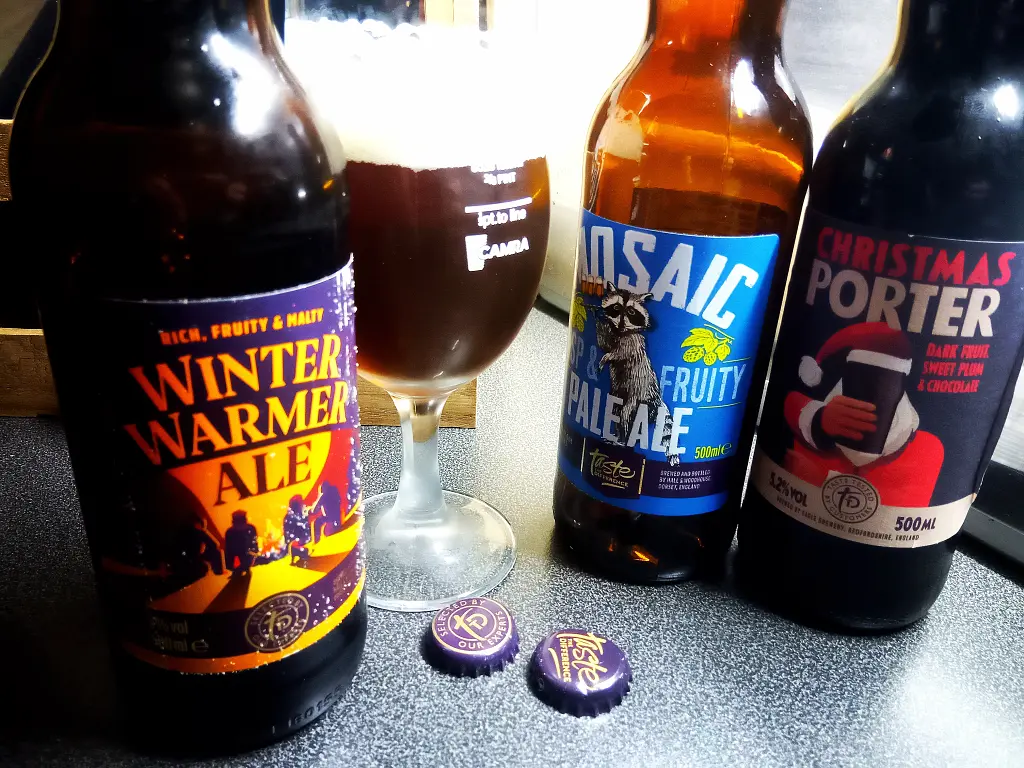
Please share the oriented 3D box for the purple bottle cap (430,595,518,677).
[{"bbox_3d":[-0.012,0.079,0.263,0.030,0.007,0.030,3,26,-1],"label":"purple bottle cap"}]

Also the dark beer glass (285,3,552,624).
[{"bbox_3d":[-0.028,-0.023,0.265,0.078,0.188,0.078,4,26,0],"label":"dark beer glass"}]

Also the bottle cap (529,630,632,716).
[{"bbox_3d":[0.021,0.087,0.252,0.031,0.007,0.031,3,26,-1],"label":"bottle cap"}]

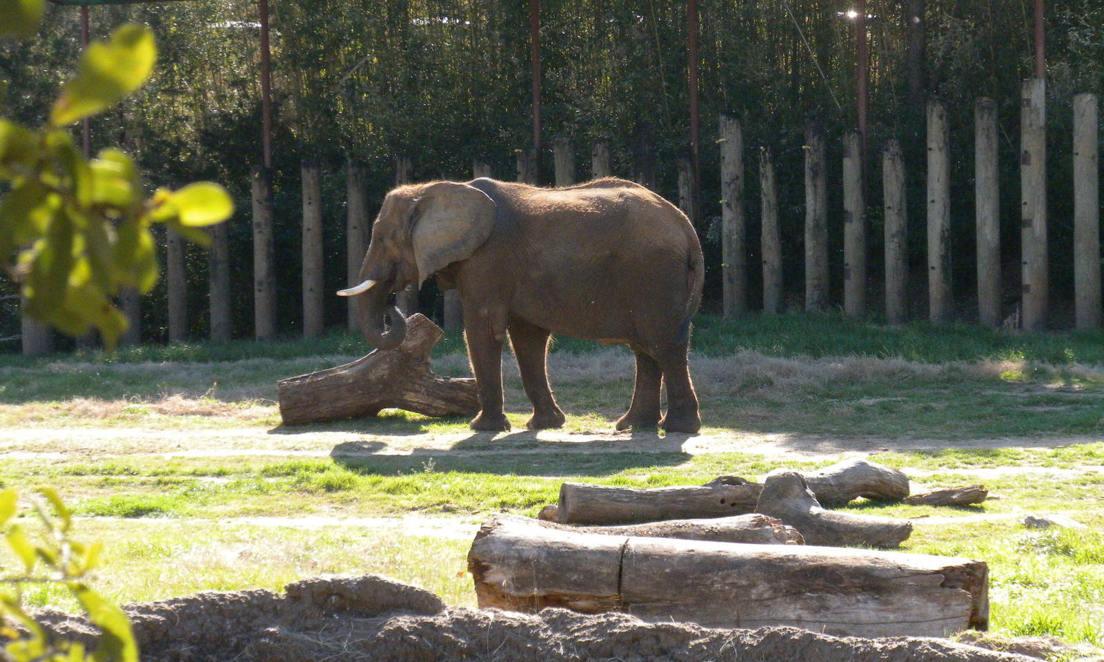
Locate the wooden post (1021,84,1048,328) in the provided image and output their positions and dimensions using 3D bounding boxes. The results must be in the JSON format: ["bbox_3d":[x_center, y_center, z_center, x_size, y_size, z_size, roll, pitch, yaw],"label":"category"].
[{"bbox_3d":[6.098,-1.598,48.000,0.327,3.185,0.327,-1,3,7],"label":"wooden post"}]

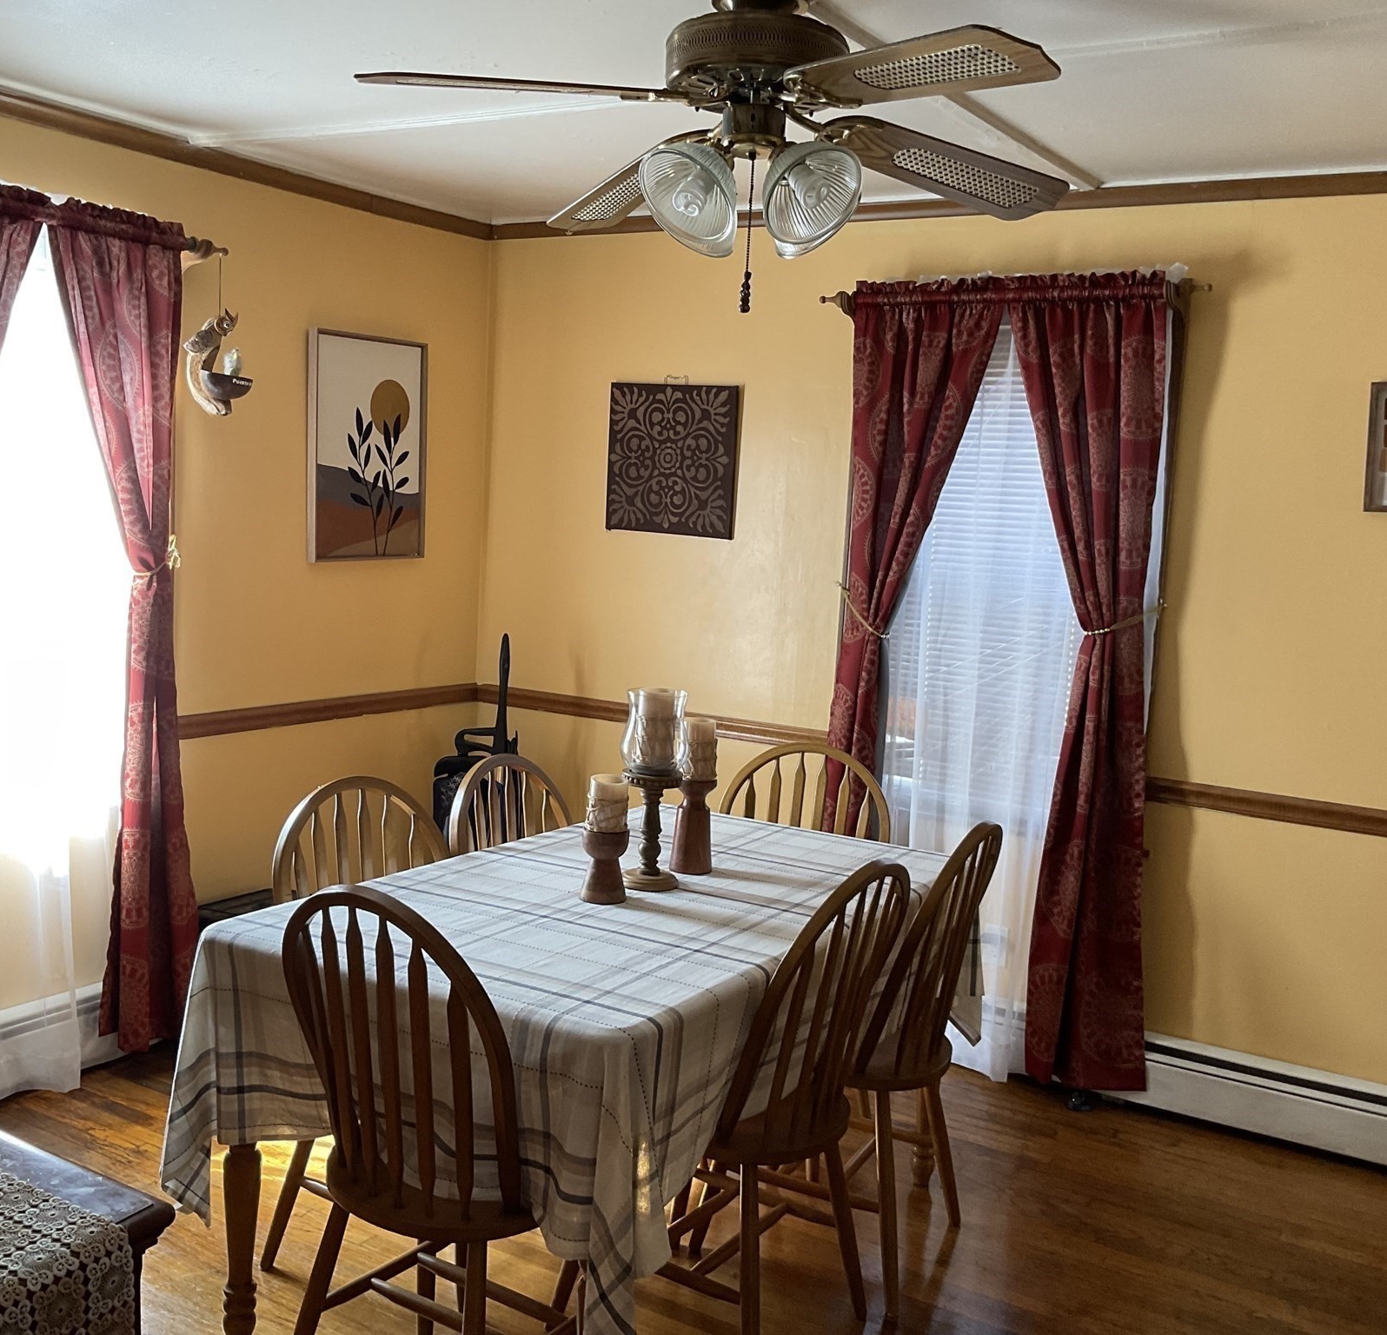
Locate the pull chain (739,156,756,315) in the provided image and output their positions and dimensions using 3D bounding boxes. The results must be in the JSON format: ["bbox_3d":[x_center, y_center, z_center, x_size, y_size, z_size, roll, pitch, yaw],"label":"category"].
[{"bbox_3d":[0.090,-0.703,2.428,0.018,0.256,0.018,3,7,0],"label":"pull chain"}]

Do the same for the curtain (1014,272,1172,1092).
[{"bbox_3d":[1.013,0.057,3.901,0.530,2.130,0.150,7,8,30],"label":"curtain"}]

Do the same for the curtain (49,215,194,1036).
[{"bbox_3d":[-1.428,-0.051,3.783,0.150,2.150,0.460,7,8,33],"label":"curtain"}]

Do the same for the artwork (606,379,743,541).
[{"bbox_3d":[-0.063,-0.647,4.657,0.467,0.463,0.030,7,8,31],"label":"artwork"}]

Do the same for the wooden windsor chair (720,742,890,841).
[{"bbox_3d":[0.164,0.689,3.658,0.470,0.960,0.520,7,8,30],"label":"wooden windsor chair"}]

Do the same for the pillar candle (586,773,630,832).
[{"bbox_3d":[-0.166,0.267,2.970,0.080,0.105,0.080,3,7,0],"label":"pillar candle"}]

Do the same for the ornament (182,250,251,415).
[{"bbox_3d":[-1.264,-0.892,3.962,0.180,0.445,0.110,2,7,-9],"label":"ornament"}]

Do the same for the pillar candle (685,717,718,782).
[{"bbox_3d":[0.018,0.180,3.266,0.072,0.133,0.072,3,7,0],"label":"pillar candle"}]

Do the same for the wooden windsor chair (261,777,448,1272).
[{"bbox_3d":[-0.529,0.728,3.022,0.520,0.960,0.470,7,8,30],"label":"wooden windsor chair"}]

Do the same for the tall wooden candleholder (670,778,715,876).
[{"bbox_3d":[0.002,0.352,3.285,0.092,0.205,0.092,3,7,0],"label":"tall wooden candleholder"}]

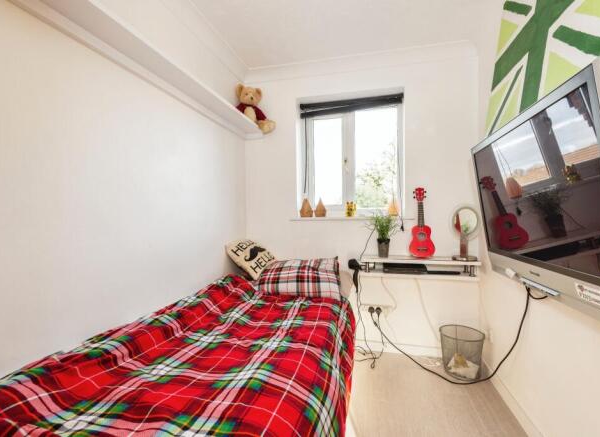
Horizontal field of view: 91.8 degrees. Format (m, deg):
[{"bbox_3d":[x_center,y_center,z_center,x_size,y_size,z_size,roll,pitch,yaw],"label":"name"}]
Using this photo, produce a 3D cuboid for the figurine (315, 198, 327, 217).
[{"bbox_3d":[0.188,-0.088,2.483,0.103,0.160,0.100,0,1,13],"label":"figurine"}]

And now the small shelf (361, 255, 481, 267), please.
[{"bbox_3d":[0.858,0.310,2.155,0.810,0.024,0.220,0,1,13],"label":"small shelf"}]

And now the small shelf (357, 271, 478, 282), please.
[{"bbox_3d":[0.845,0.414,2.160,0.810,0.024,0.220,0,1,13],"label":"small shelf"}]

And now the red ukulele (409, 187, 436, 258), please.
[{"bbox_3d":[0.900,0.038,2.166,0.180,0.525,0.075,-1,-4,13],"label":"red ukulele"}]

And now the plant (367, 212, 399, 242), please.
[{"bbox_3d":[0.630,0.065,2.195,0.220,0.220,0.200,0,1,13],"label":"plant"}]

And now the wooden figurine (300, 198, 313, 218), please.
[{"bbox_3d":[0.063,-0.088,2.514,0.115,0.160,0.105,0,1,13],"label":"wooden figurine"}]

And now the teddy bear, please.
[{"bbox_3d":[-0.370,-0.867,2.295,0.250,0.340,0.250,-1,1,-32],"label":"teddy bear"}]

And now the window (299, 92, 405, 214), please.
[{"bbox_3d":[0.423,-0.517,2.440,0.850,0.970,0.120,0,1,13],"label":"window"}]

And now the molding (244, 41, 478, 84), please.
[{"bbox_3d":[0.406,-1.232,2.308,1.850,0.085,0.085,0,1,13],"label":"molding"}]

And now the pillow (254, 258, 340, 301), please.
[{"bbox_3d":[0.017,0.416,2.163,0.580,0.220,0.420,0,1,13],"label":"pillow"}]

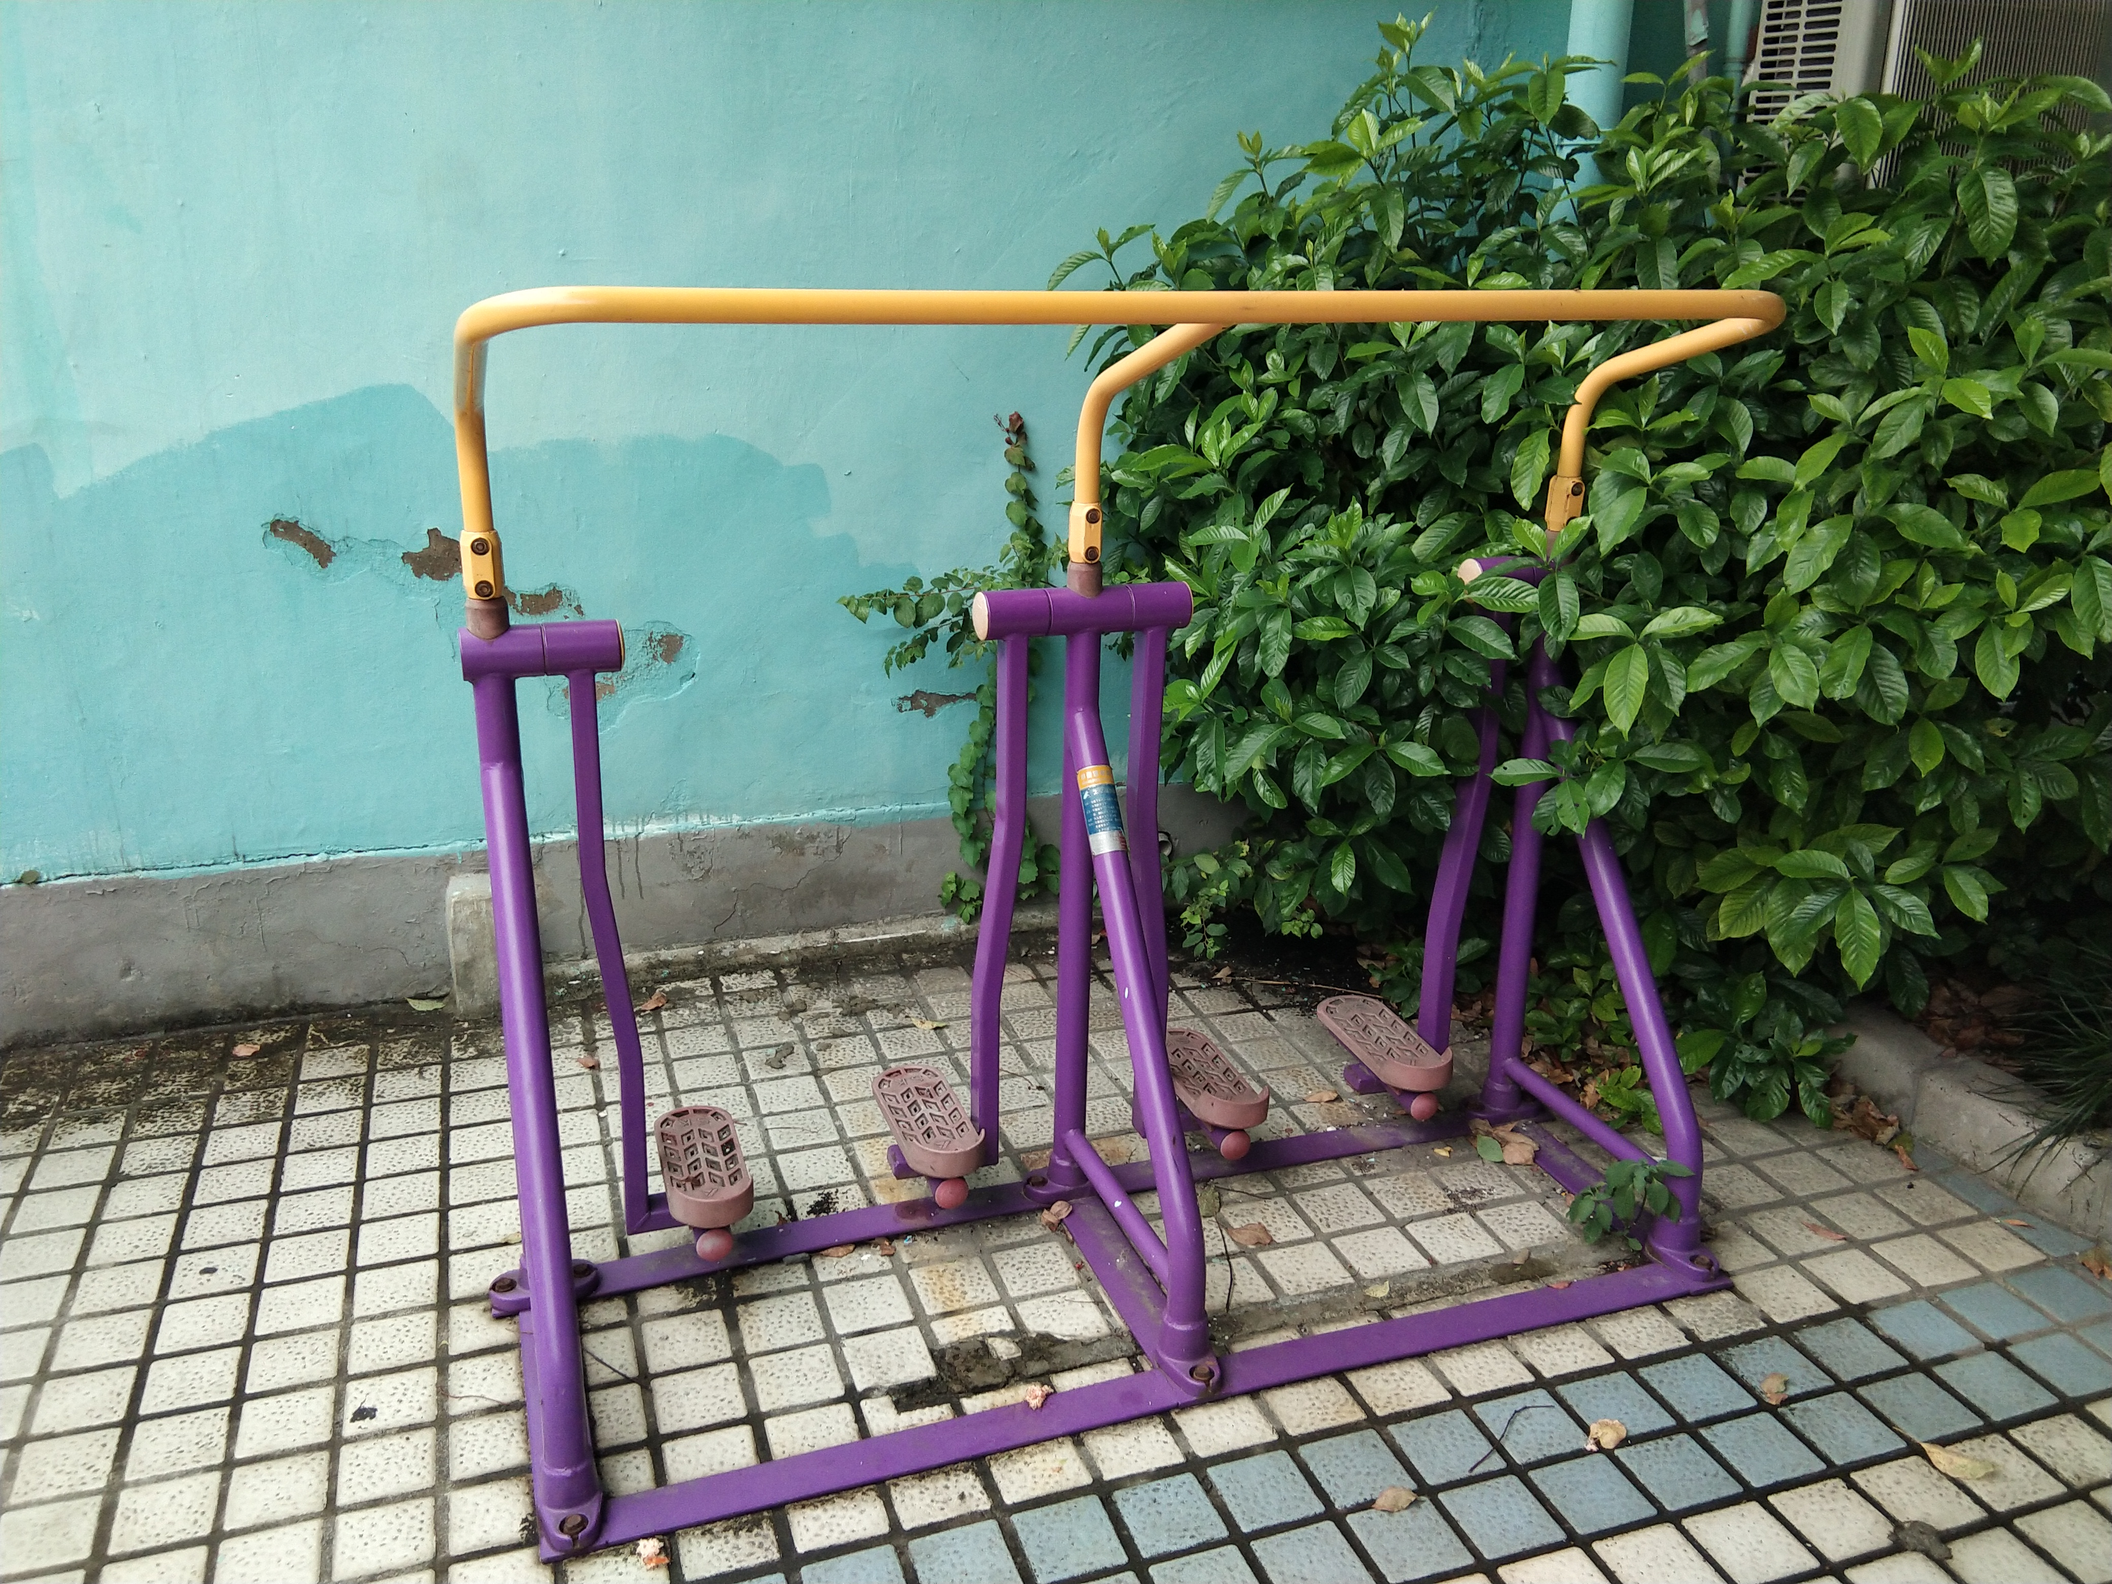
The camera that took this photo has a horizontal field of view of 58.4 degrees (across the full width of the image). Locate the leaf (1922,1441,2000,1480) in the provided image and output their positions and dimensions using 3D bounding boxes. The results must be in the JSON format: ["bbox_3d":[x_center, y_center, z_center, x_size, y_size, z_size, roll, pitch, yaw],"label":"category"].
[{"bbox_3d":[1.035,0.759,2.168,0.085,0.018,0.048,17,24,42],"label":"leaf"}]

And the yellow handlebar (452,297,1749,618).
[{"bbox_3d":[0.096,-0.412,2.287,1.577,0.398,0.427,-6,19,-19],"label":"yellow handlebar"}]

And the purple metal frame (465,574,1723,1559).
[{"bbox_3d":[0.097,0.227,2.400,1.603,0.880,0.620,-6,19,-19],"label":"purple metal frame"}]

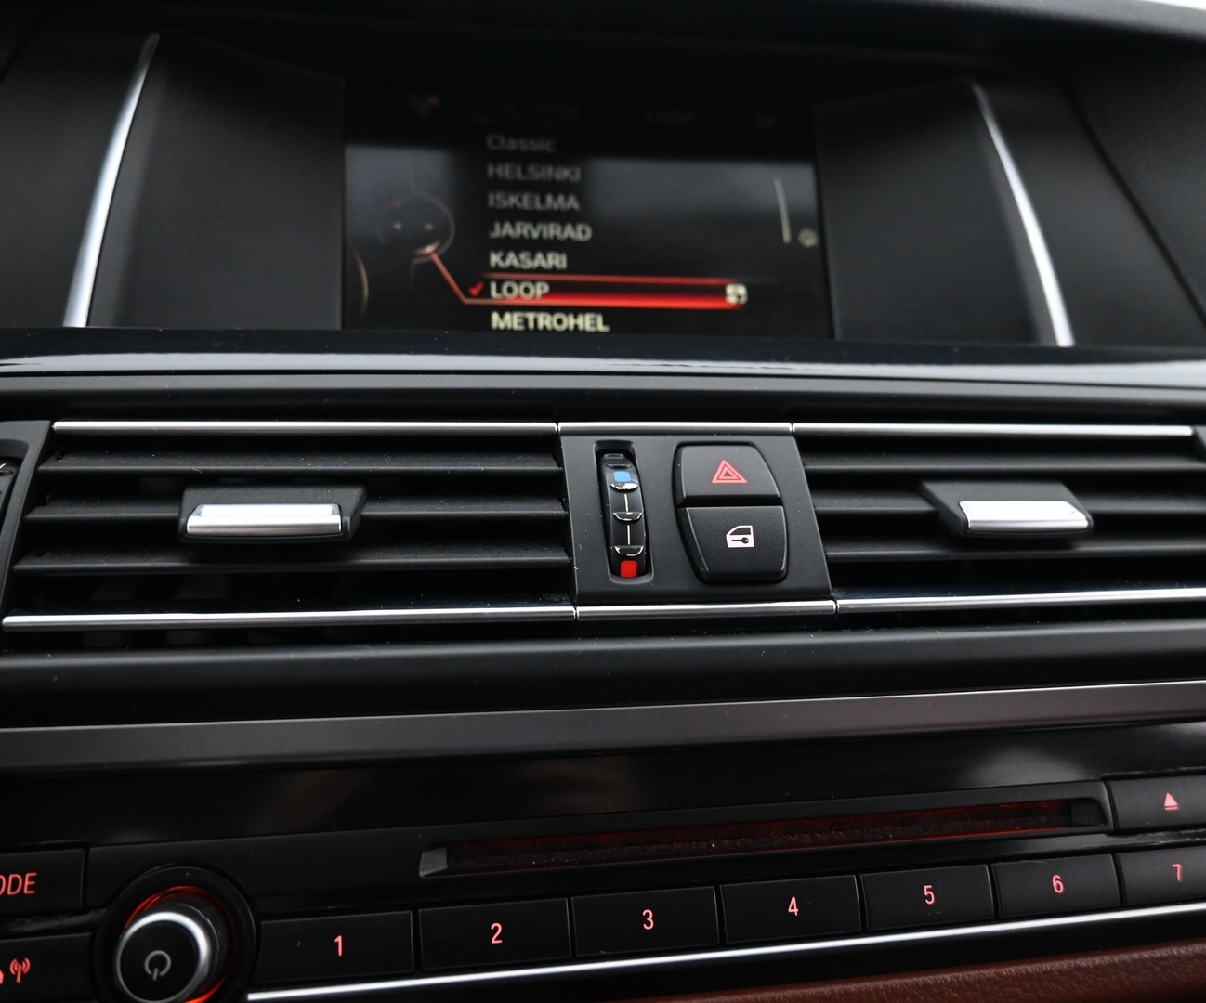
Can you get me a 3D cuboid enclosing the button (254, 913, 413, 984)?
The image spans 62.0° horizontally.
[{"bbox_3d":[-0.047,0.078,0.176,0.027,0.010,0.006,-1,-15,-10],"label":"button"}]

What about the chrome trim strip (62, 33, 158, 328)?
[{"bbox_3d":[-0.135,-0.090,0.278,0.007,0.096,0.010,7,-19,-8],"label":"chrome trim strip"}]

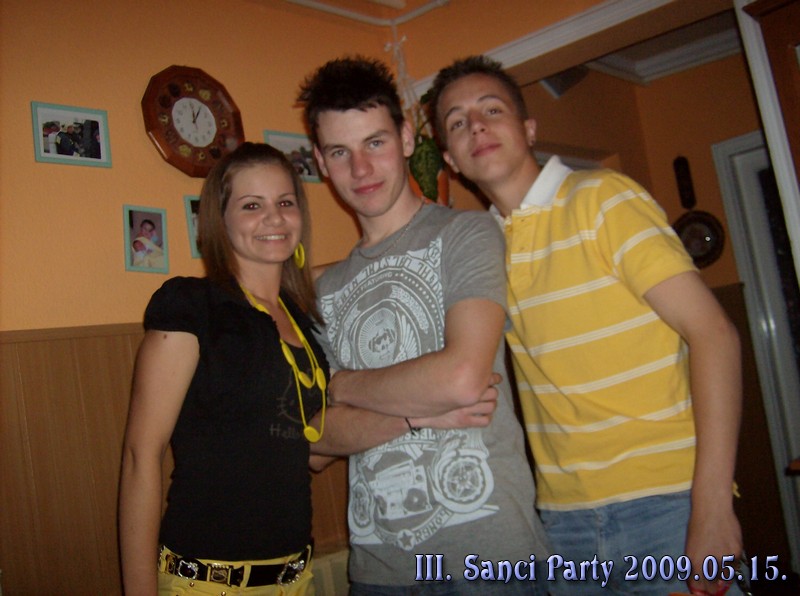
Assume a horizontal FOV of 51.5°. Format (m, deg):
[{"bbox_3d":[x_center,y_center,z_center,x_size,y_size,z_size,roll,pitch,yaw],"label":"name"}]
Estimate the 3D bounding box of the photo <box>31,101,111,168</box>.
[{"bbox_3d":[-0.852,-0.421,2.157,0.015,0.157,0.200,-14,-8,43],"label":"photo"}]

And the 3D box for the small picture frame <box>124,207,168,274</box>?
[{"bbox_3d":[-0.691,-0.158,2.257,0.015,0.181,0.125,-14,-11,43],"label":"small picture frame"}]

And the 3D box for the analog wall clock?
[{"bbox_3d":[-0.612,-0.513,2.450,0.040,0.338,0.338,-14,-7,43],"label":"analog wall clock"}]

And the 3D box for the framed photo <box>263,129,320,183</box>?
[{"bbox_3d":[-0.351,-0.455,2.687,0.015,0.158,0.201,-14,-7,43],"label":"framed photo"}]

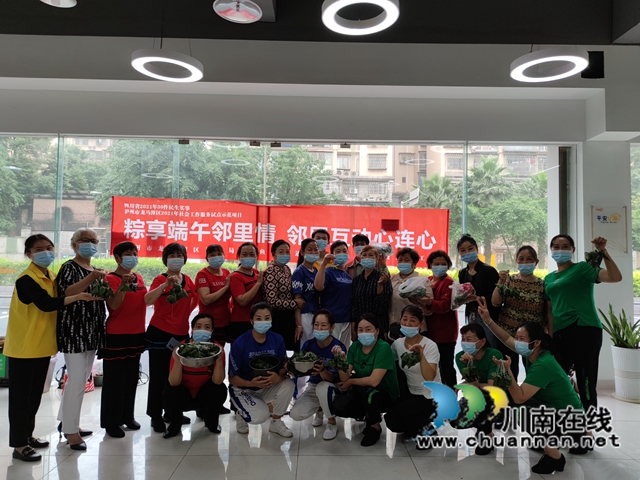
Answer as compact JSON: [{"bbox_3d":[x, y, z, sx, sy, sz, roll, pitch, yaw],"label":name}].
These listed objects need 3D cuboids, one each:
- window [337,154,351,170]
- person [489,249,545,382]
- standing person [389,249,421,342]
[{"bbox_3d":[2.648,-8.733,50.000,1.550,1.750,0.200,1,-3,-7],"label":"window"},{"bbox_3d":[1.726,0.816,3.838,0.500,1.540,0.360,0,-3,18],"label":"person"},{"bbox_3d":[0.835,0.855,4.233,0.460,1.560,0.360,0,-2,14],"label":"standing person"}]

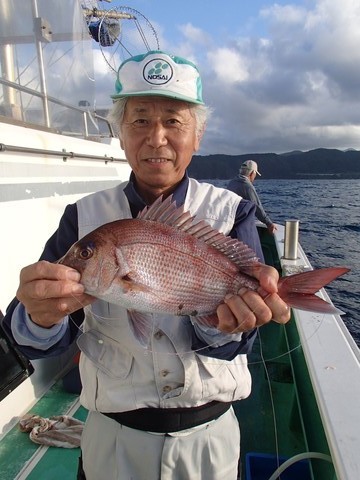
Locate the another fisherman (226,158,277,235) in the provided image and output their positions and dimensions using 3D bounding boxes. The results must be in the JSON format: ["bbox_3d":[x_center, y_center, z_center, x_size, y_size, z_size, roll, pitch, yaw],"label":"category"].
[{"bbox_3d":[0.802,-0.112,4.588,0.580,1.620,0.520,8,12,41],"label":"another fisherman"}]

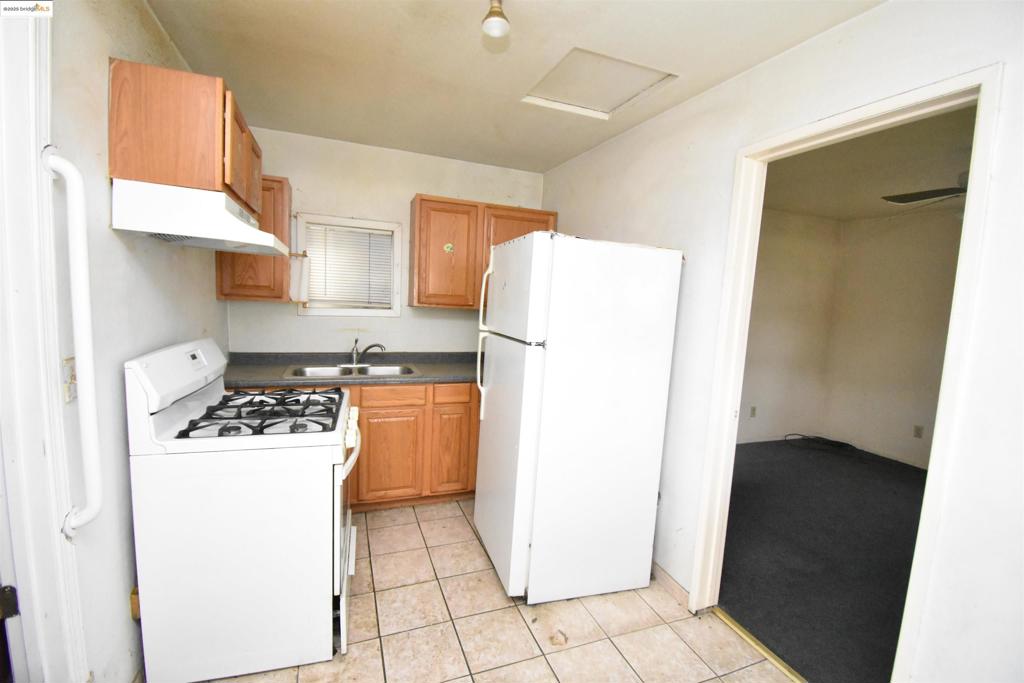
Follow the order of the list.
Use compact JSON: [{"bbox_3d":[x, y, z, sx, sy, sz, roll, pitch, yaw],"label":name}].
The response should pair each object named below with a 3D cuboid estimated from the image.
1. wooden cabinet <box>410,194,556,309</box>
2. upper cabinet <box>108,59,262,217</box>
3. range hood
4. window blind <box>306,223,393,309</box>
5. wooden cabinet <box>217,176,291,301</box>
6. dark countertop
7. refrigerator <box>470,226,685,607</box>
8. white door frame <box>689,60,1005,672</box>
[{"bbox_3d":[-0.216,-0.631,3.253,1.062,0.762,0.325,1,7,-22],"label":"wooden cabinet"},{"bbox_3d":[-1.266,-0.752,1.759,0.325,0.365,0.750,0,7,-23],"label":"upper cabinet"},{"bbox_3d":[-1.222,-0.485,1.806,0.450,0.170,0.740,0,7,-23],"label":"range hood"},{"bbox_3d":[-1.164,-0.529,3.079,0.584,0.580,0.040,1,7,-22],"label":"window blind"},{"bbox_3d":[-1.615,-0.636,2.691,0.379,0.759,0.325,1,7,-22],"label":"wooden cabinet"},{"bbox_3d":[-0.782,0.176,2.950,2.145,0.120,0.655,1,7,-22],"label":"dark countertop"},{"bbox_3d":[0.277,0.370,2.331,0.790,1.710,0.700,1,6,-18],"label":"refrigerator"},{"bbox_3d":[1.113,0.287,1.589,0.150,2.117,0.792,1,7,-22],"label":"white door frame"}]

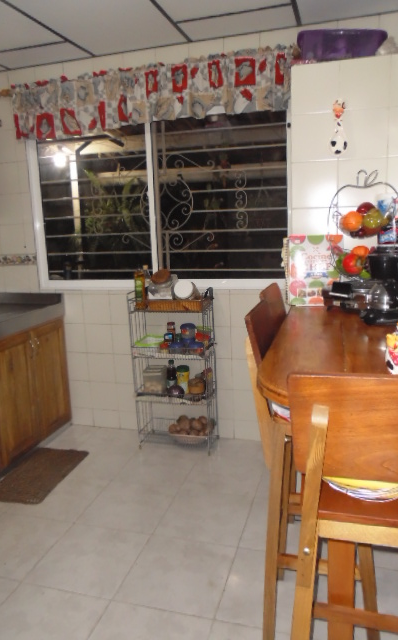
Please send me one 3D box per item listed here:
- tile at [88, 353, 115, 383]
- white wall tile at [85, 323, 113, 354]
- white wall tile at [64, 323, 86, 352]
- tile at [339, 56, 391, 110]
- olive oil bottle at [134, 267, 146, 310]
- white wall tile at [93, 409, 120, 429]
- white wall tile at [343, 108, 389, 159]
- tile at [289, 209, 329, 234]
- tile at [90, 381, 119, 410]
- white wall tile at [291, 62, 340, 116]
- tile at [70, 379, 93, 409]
[{"bbox_3d":[-0.662,0.329,3.290,0.203,0.203,0.010,1,11,16],"label":"tile"},{"bbox_3d":[-0.670,0.130,3.252,0.203,0.203,0.010,1,11,16],"label":"white wall tile"},{"bbox_3d":[-0.869,0.124,3.341,0.200,0.200,0.010,1,12,17],"label":"white wall tile"},{"bbox_3d":[0.700,-0.999,2.035,0.203,0.203,0.010,1,11,16],"label":"tile"},{"bbox_3d":[-0.362,-0.191,2.937,0.054,0.262,0.052,1,12,17],"label":"olive oil bottle"},{"bbox_3d":[-0.641,0.680,3.343,0.206,0.127,0.010,1,12,17],"label":"white wall tile"},{"bbox_3d":[0.719,-0.812,2.102,0.200,0.200,0.010,1,12,17],"label":"white wall tile"},{"bbox_3d":[0.535,-0.417,2.225,0.203,0.200,0.010,1,12,17],"label":"tile"},{"bbox_3d":[-0.654,0.528,3.329,0.203,0.203,0.010,1,11,16],"label":"tile"},{"bbox_3d":[0.515,-1.016,2.121,0.200,0.200,0.010,1,12,17],"label":"white wall tile"},{"bbox_3d":[-0.841,0.517,3.370,0.199,0.197,0.010,1,12,17],"label":"tile"}]

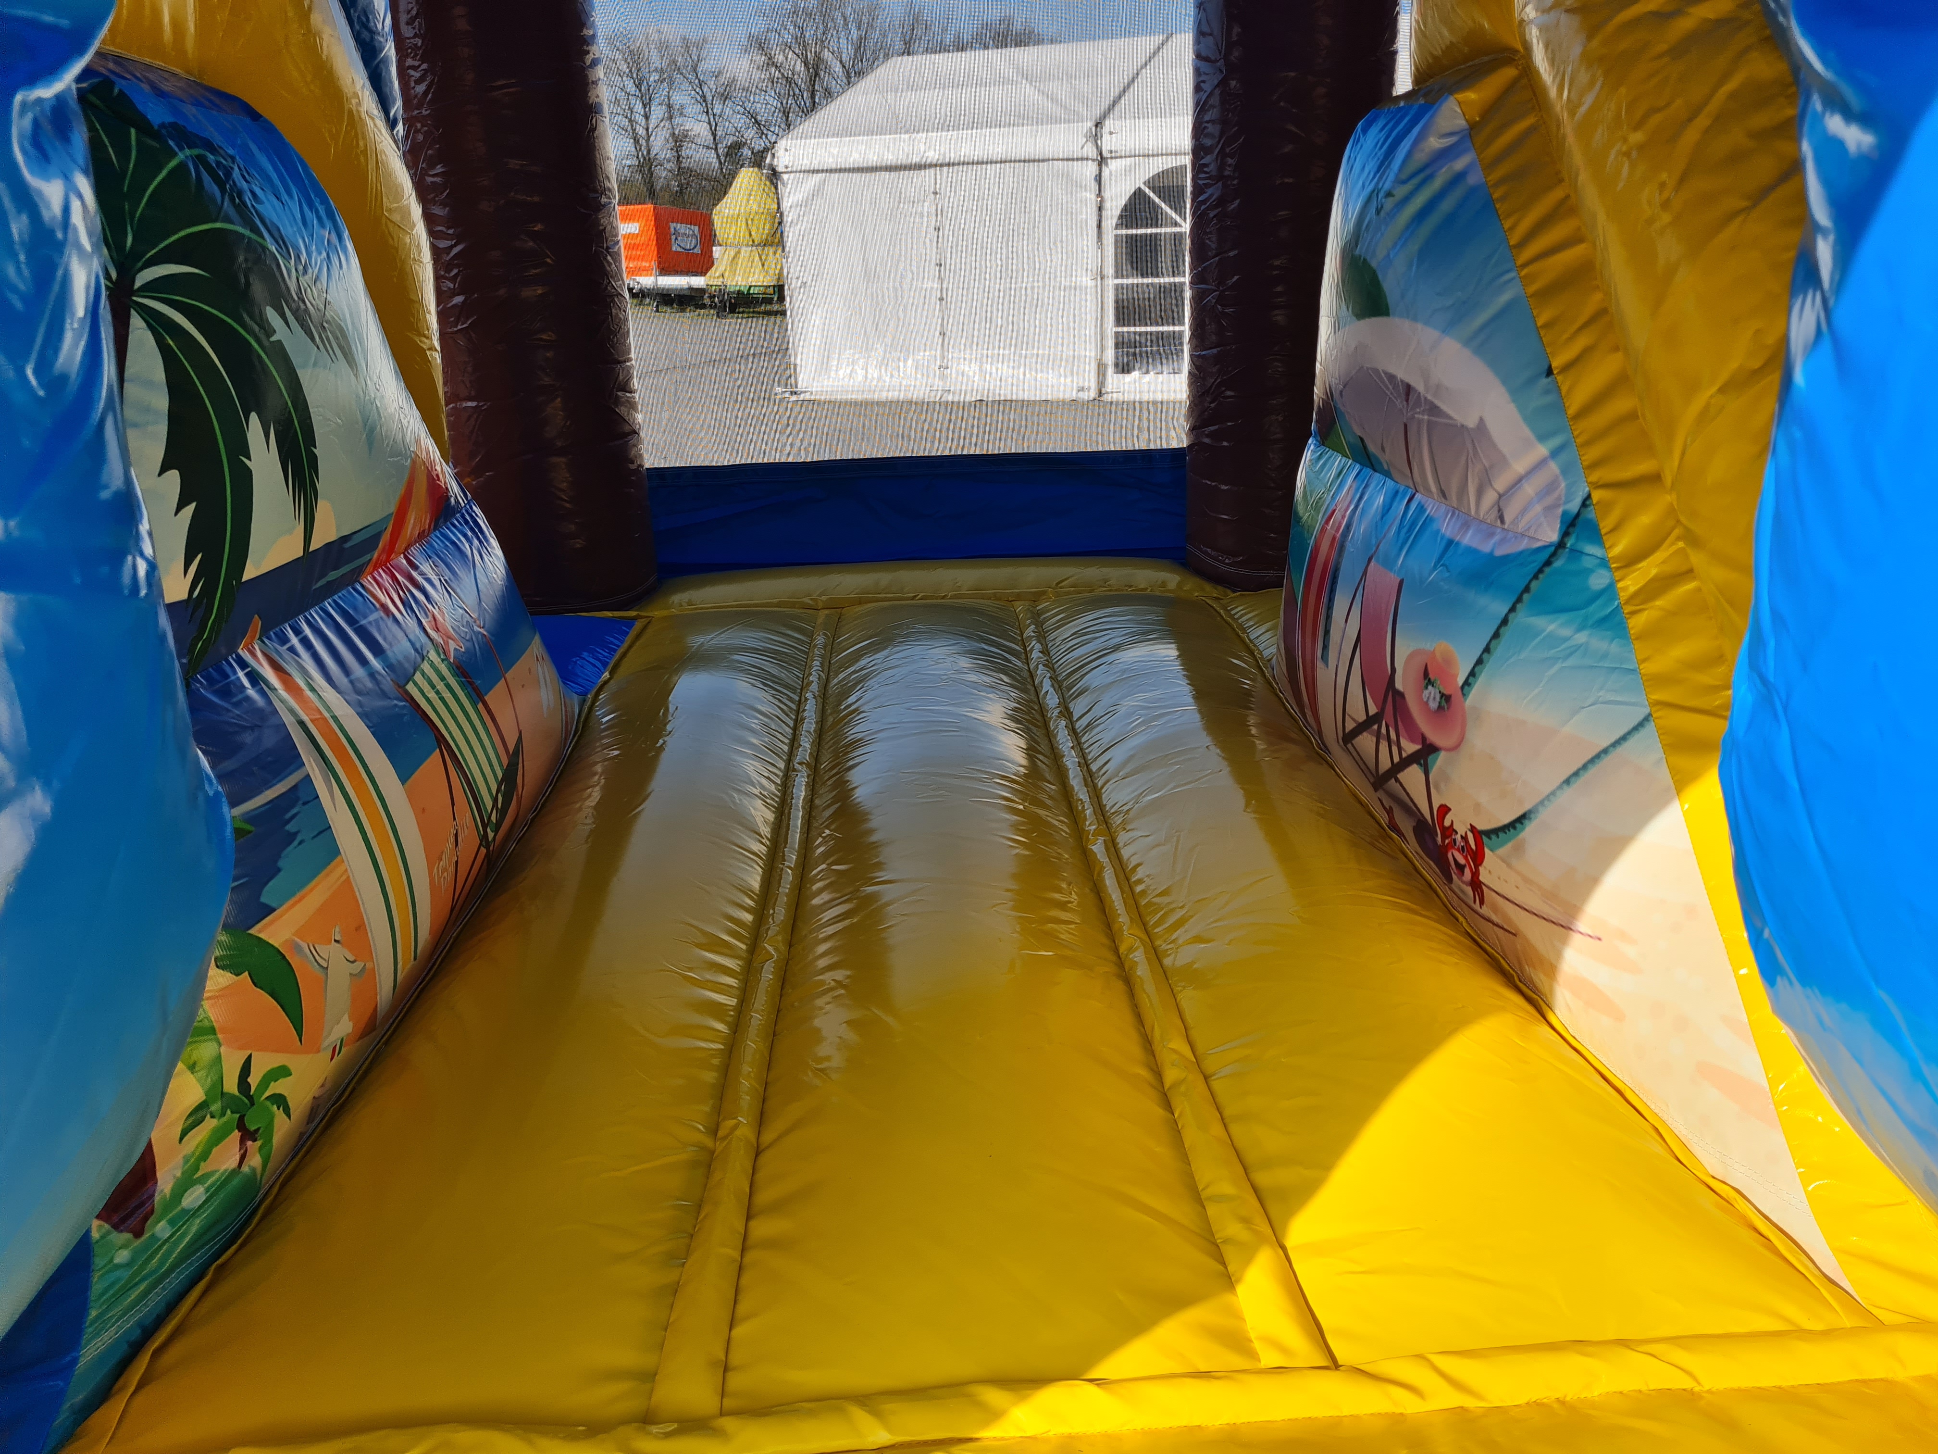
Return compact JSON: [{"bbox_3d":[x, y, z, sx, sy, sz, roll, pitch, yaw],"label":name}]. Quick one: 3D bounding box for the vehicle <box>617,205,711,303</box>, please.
[{"bbox_3d":[-7.617,-11.237,34.762,2.100,2.197,4.500,2,19,12],"label":"vehicle"}]

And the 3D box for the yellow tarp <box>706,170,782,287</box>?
[{"bbox_3d":[-4.282,-9.772,28.461,1.450,2.148,1.700,1,19,9],"label":"yellow tarp"}]

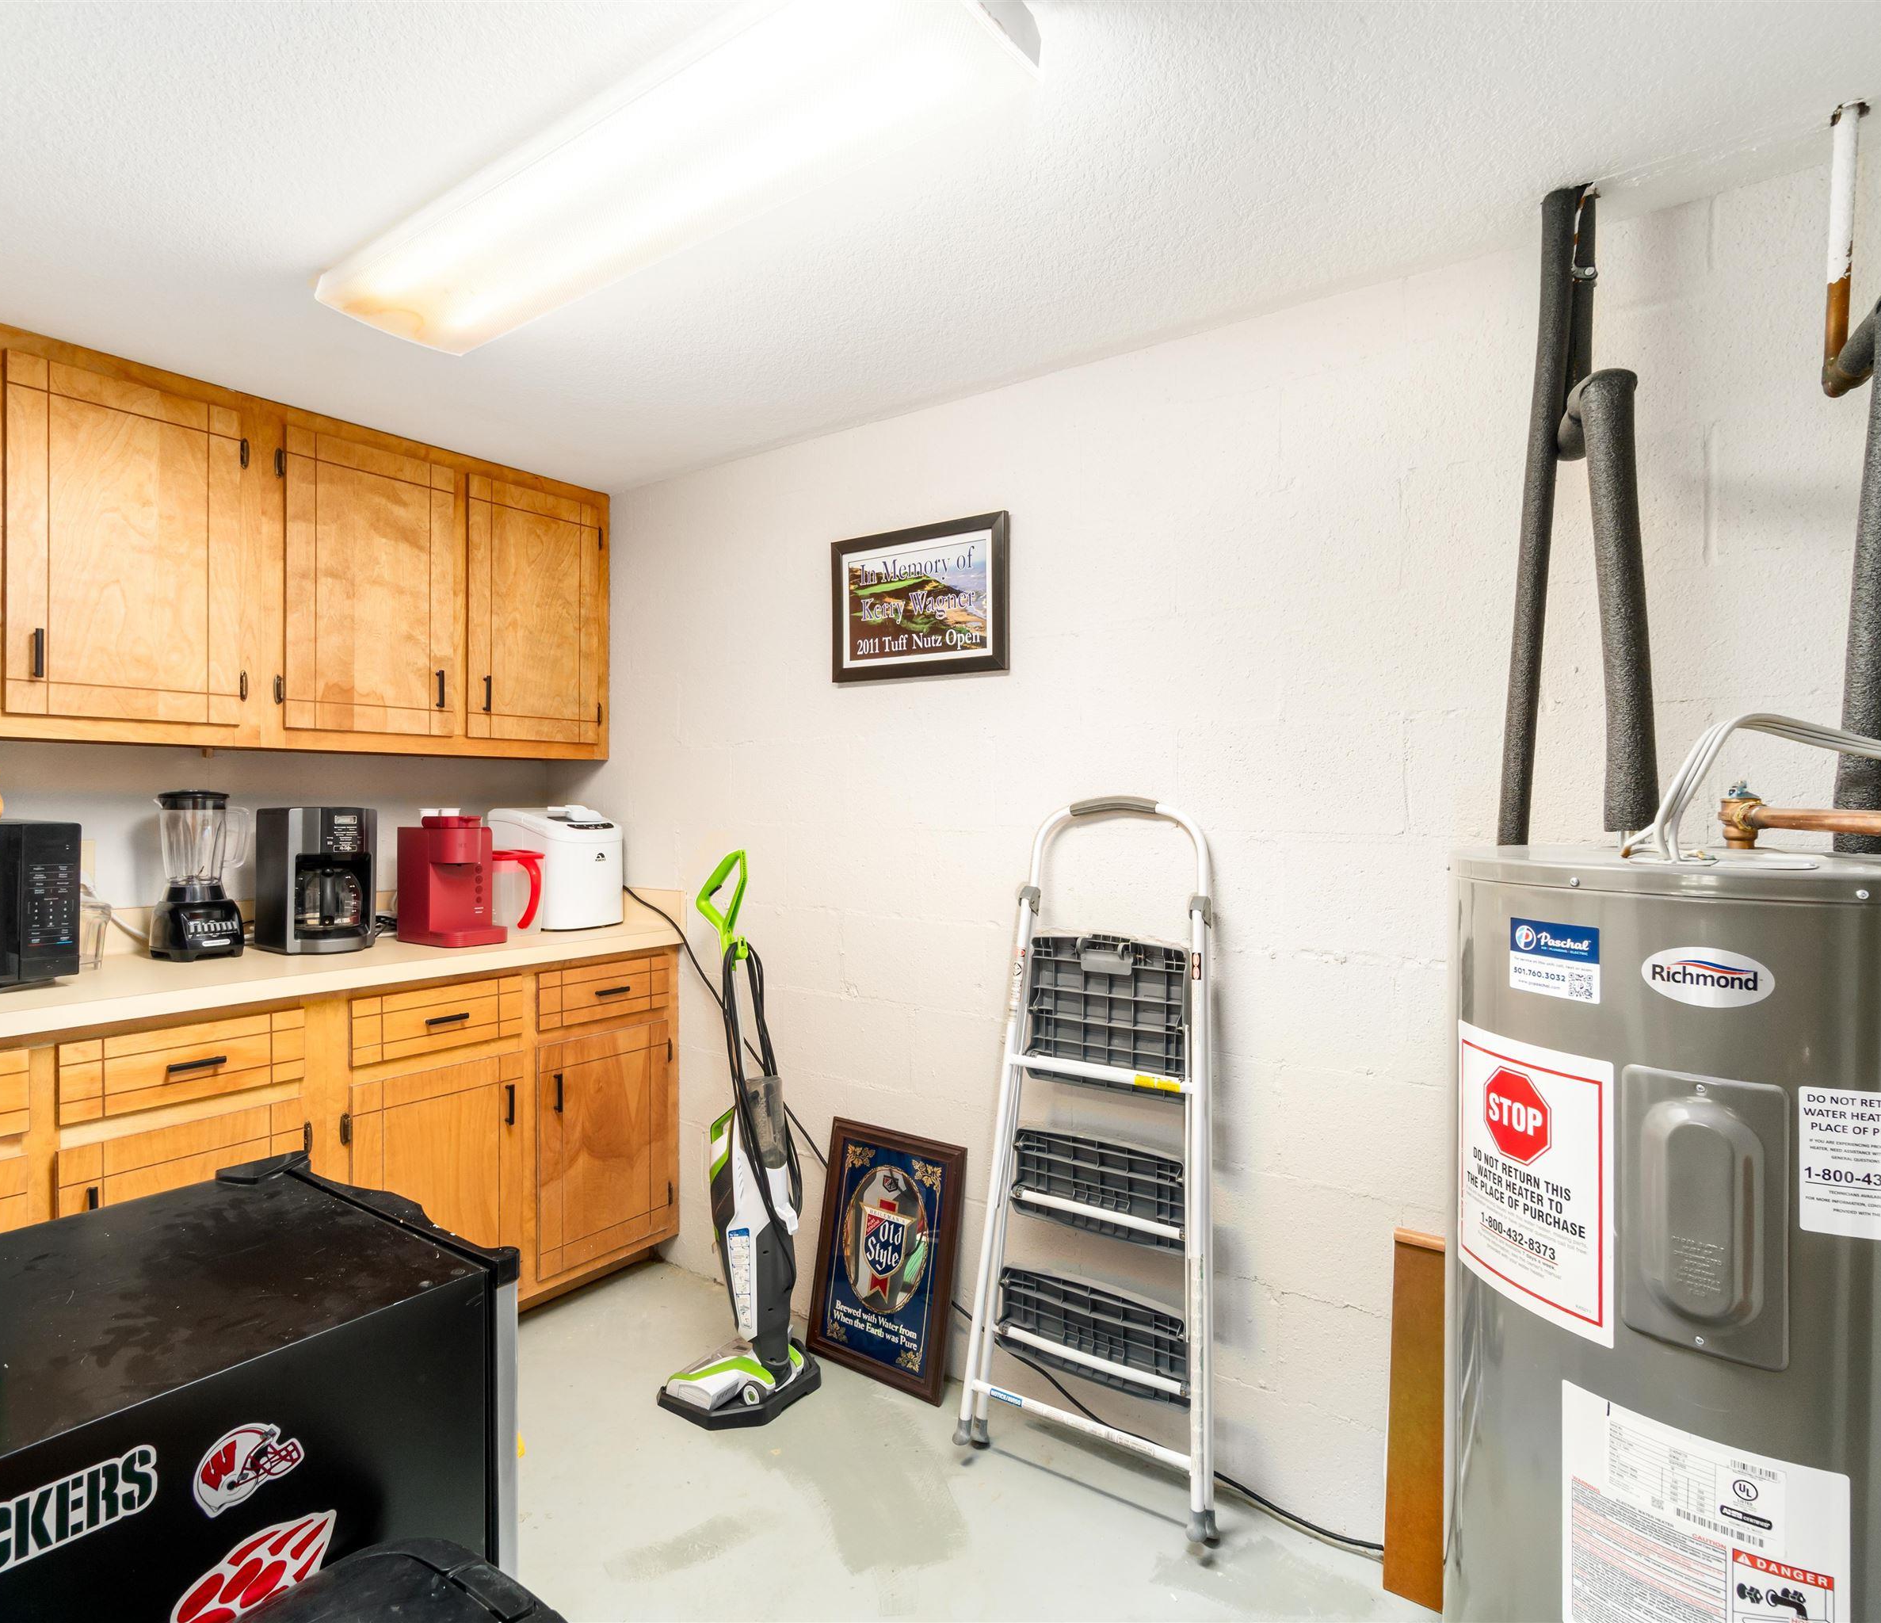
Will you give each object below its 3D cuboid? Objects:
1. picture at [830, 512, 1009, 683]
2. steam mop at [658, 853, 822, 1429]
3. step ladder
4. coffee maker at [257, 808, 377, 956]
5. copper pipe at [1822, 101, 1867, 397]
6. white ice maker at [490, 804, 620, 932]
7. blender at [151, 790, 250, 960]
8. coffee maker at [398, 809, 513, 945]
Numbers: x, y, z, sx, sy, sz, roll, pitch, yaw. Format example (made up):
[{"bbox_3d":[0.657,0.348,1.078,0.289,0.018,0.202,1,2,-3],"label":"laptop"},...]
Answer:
[{"bbox_3d":[-0.060,-0.480,2.326,0.500,0.340,0.022,1,1,36],"label":"picture"},{"bbox_3d":[-0.433,0.679,2.267,0.320,1.183,0.335,1,1,36],"label":"steam mop"},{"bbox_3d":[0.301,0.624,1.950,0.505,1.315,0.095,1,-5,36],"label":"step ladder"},{"bbox_3d":[-1.517,0.163,2.495,0.245,0.337,0.205,1,1,36],"label":"coffee maker"},{"bbox_3d":[1.166,-0.722,1.314,0.030,0.370,0.032,1,1,36],"label":"copper pipe"},{"bbox_3d":[-1.126,0.168,2.971,0.310,0.333,0.237,1,1,36],"label":"white ice maker"},{"bbox_3d":[-1.689,0.142,2.327,0.170,0.375,0.187,1,1,28],"label":"blender"},{"bbox_3d":[-1.244,0.173,2.599,0.250,0.325,0.163,1,1,36],"label":"coffee maker"}]

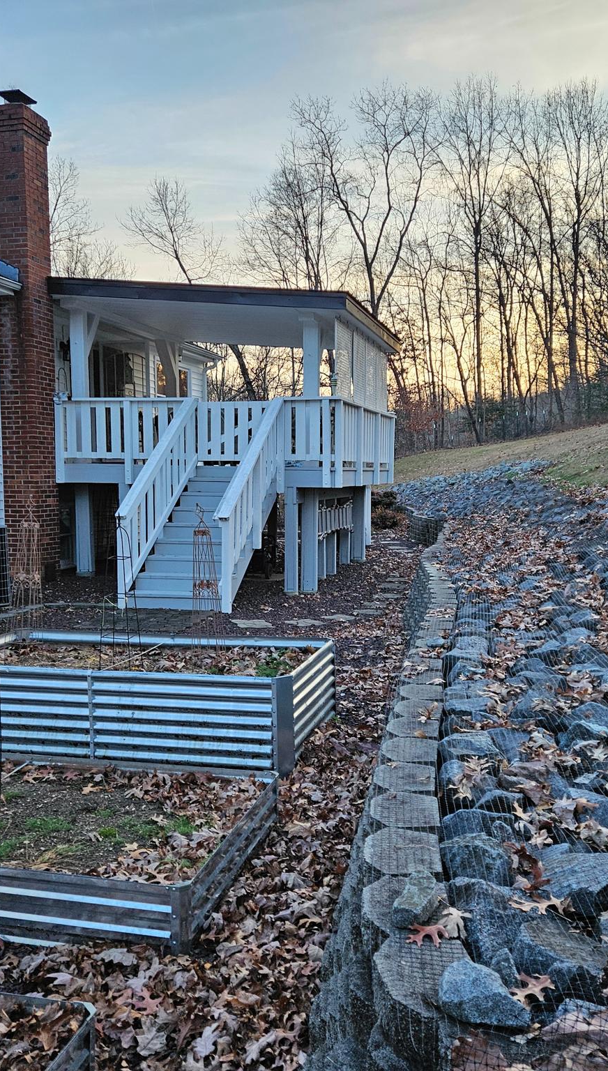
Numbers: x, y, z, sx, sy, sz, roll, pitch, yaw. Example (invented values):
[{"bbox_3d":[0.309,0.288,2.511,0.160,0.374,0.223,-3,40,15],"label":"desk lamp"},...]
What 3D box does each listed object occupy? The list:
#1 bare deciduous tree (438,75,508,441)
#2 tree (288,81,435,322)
[{"bbox_3d":[8.123,-13.202,45.450,3.367,17.190,3.198,1,4,10],"label":"bare deciduous tree"},{"bbox_3d":[2.549,-11.506,40.514,6.193,15.185,5.883,0,4,4],"label":"tree"}]

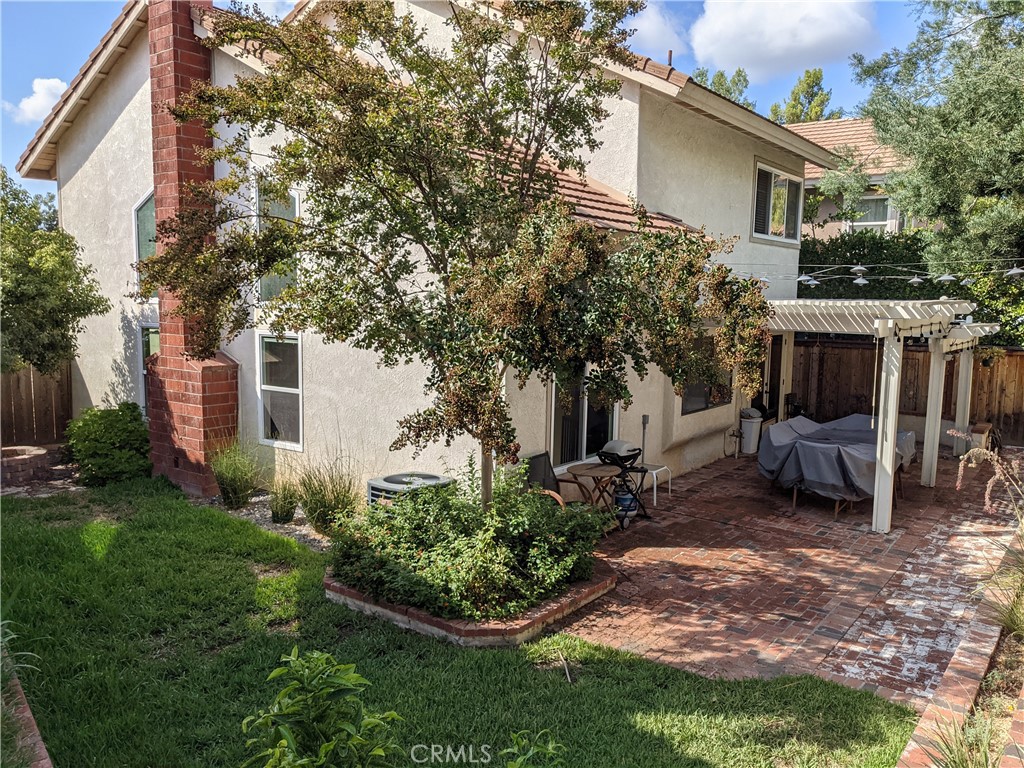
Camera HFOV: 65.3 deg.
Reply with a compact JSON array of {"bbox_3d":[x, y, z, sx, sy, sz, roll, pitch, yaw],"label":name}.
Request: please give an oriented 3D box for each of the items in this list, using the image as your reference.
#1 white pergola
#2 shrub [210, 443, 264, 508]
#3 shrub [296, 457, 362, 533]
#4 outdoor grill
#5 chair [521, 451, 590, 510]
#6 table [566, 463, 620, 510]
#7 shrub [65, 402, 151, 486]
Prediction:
[{"bbox_3d":[5.221,0.070,12.460,3.419,2.713,6.477,6,8,37],"label":"white pergola"},{"bbox_3d":[-3.612,1.166,10.444,0.646,0.813,0.646,6,8,37],"label":"shrub"},{"bbox_3d":[-2.186,1.273,9.443,0.741,0.846,0.741,1,7,0],"label":"shrub"},{"bbox_3d":[1.366,1.185,9.710,0.500,1.006,0.695,6,8,37],"label":"outdoor grill"},{"bbox_3d":[0.542,1.297,8.774,0.640,0.980,0.600,4,7,26],"label":"chair"},{"bbox_3d":[0.957,1.365,9.269,0.640,0.745,0.640,1,7,0],"label":"table"},{"bbox_3d":[-5.997,0.831,11.794,1.139,1.122,1.139,6,8,37],"label":"shrub"}]

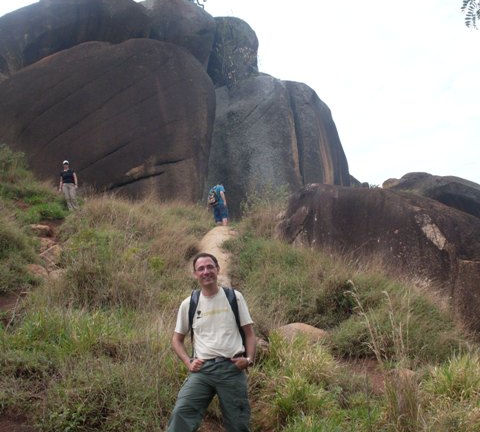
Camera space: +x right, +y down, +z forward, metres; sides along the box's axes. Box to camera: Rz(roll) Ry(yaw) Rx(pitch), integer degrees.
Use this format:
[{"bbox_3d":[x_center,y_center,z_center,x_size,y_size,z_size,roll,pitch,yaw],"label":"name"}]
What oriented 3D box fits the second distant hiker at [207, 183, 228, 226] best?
[{"bbox_3d":[-0.700,-0.240,22.000,0.540,1.680,0.550,-4,-8,32],"label":"second distant hiker"}]

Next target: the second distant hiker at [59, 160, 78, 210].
[{"bbox_3d":[-5.580,-0.970,22.950,0.600,1.680,0.360,1,-7,-5],"label":"second distant hiker"}]

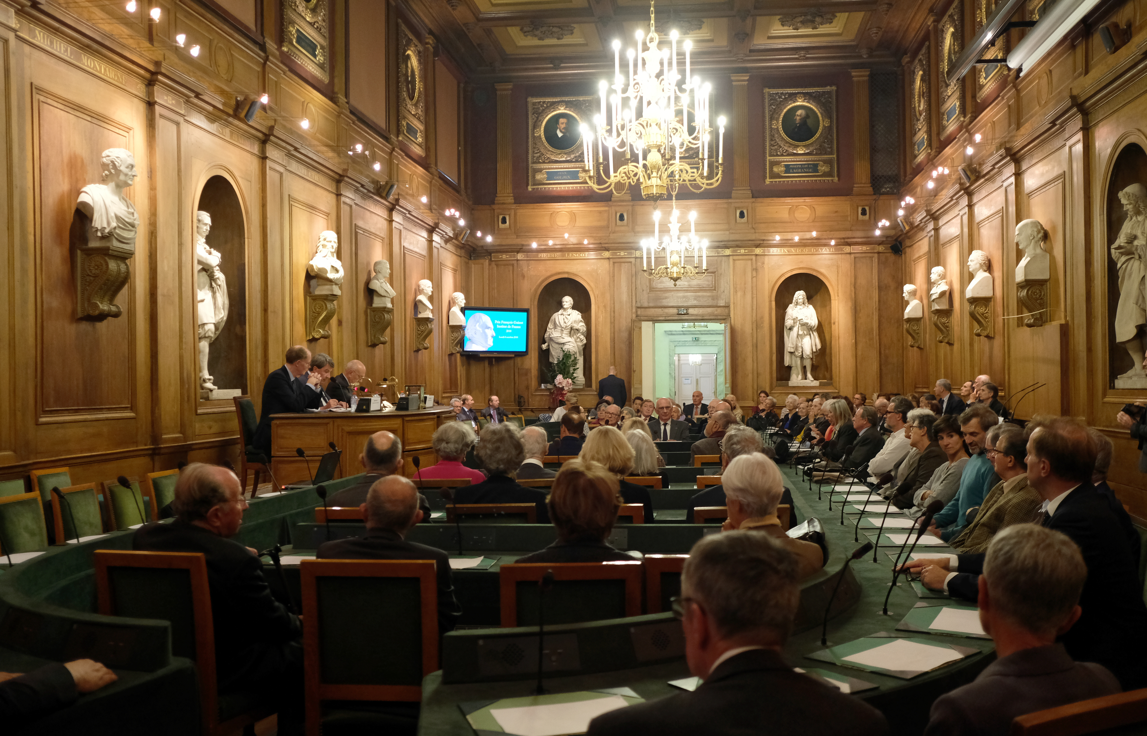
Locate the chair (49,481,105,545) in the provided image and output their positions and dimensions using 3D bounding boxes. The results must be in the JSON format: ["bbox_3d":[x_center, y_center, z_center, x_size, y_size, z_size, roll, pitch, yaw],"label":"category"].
[{"bbox_3d":[-2.553,1.170,6.207,0.530,1.000,0.450,-1,-1,9],"label":"chair"}]

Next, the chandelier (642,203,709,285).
[{"bbox_3d":[1.550,-1.858,17.155,1.000,1.200,1.000,-1,-1,7],"label":"chandelier"}]

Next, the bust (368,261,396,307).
[{"bbox_3d":[-2.684,-1.197,15.832,0.330,0.675,0.470,-1,-1,10],"label":"bust"}]

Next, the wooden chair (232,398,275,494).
[{"bbox_3d":[-2.662,0.710,9.871,0.540,0.910,0.440,-1,-1,2],"label":"wooden chair"}]

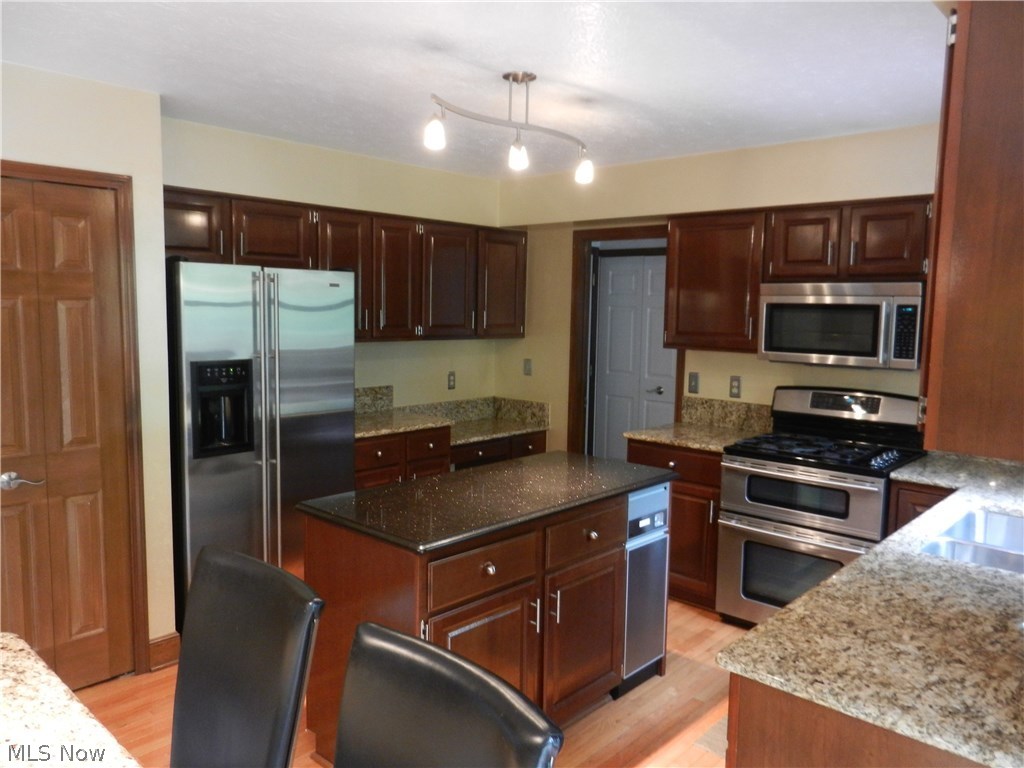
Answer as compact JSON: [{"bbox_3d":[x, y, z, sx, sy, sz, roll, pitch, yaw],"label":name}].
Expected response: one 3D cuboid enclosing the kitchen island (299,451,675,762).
[{"bbox_3d":[-0.034,0.863,2.964,0.693,0.932,1.435,7,9,43],"label":"kitchen island"}]

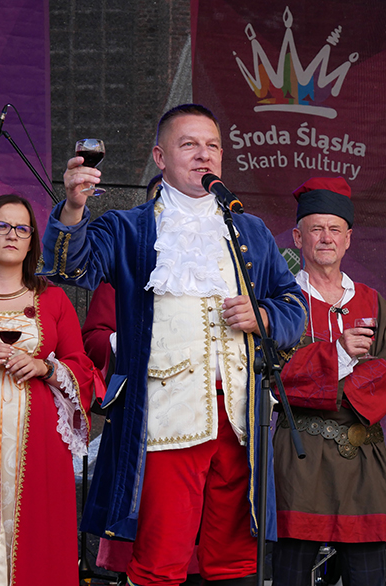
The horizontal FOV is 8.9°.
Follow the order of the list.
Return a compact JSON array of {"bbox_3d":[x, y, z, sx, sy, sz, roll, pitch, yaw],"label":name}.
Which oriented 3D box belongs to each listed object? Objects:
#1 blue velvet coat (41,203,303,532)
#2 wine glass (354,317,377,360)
[{"bbox_3d":[-0.052,0.226,6.620,0.690,1.040,0.480,1,-8,-15],"label":"blue velvet coat"},{"bbox_3d":[0.569,0.151,8.100,0.074,0.136,0.074,-1,-7,0],"label":"wine glass"}]

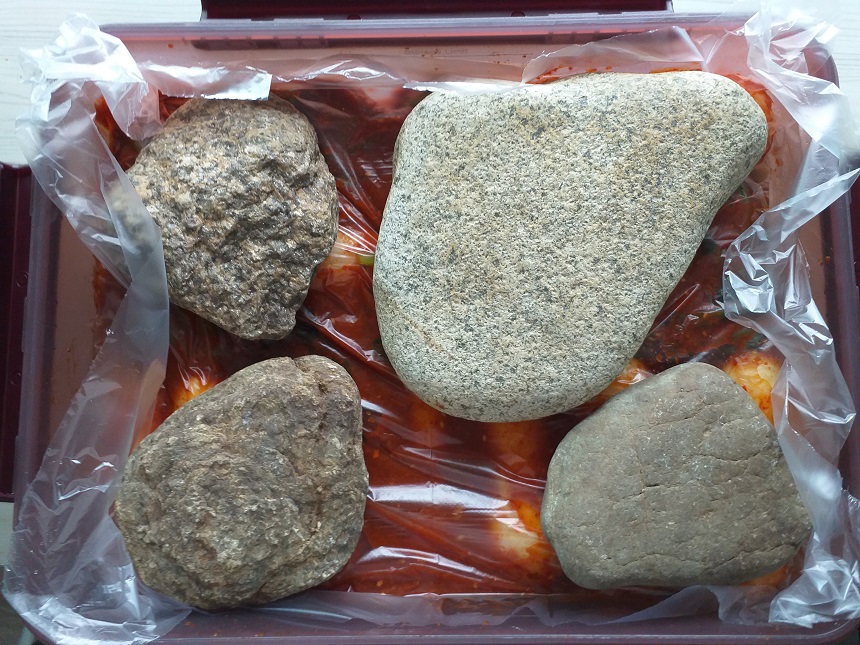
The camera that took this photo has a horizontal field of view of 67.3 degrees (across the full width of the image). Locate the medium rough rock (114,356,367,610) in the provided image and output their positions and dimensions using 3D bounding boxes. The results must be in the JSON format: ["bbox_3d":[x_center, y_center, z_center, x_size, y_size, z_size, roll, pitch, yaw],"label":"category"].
[{"bbox_3d":[-0.097,0.082,0.330,0.130,0.062,0.121,-6,84,0],"label":"medium rough rock"}]

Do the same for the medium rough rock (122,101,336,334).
[{"bbox_3d":[-0.109,-0.062,0.346,0.122,0.062,0.128,15,84,3],"label":"medium rough rock"}]

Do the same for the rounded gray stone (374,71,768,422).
[{"bbox_3d":[0.076,-0.043,0.336,0.212,0.070,0.179,-5,84,0],"label":"rounded gray stone"}]

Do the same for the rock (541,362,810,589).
[{"bbox_3d":[0.122,0.081,0.332,0.132,0.050,0.112,-10,84,0],"label":"rock"}]

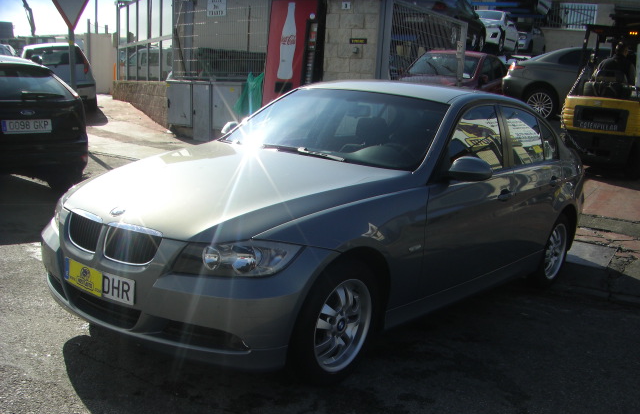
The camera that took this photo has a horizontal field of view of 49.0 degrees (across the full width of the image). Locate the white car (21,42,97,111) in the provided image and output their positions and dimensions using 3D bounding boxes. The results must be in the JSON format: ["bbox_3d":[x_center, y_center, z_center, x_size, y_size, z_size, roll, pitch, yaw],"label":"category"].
[{"bbox_3d":[-6.660,-3.324,17.600,1.700,1.500,4.100,0,10,-22],"label":"white car"}]

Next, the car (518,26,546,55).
[{"bbox_3d":[8.660,-7.340,30.500,1.670,1.450,3.950,9,11,27],"label":"car"}]

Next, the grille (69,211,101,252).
[{"bbox_3d":[-1.087,0.106,3.256,0.070,0.160,0.310,10,3,-45],"label":"grille"}]

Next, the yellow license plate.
[{"bbox_3d":[-0.989,0.327,3.137,0.520,0.110,0.020,11,8,37],"label":"yellow license plate"}]

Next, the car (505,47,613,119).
[{"bbox_3d":[5.473,-2.062,12.384,4.480,1.370,1.760,11,11,38],"label":"car"}]

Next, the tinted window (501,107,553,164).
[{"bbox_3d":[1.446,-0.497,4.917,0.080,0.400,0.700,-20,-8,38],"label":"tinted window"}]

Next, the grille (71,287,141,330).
[{"bbox_3d":[-0.981,0.450,3.188,0.550,0.130,0.080,12,11,37],"label":"grille"}]

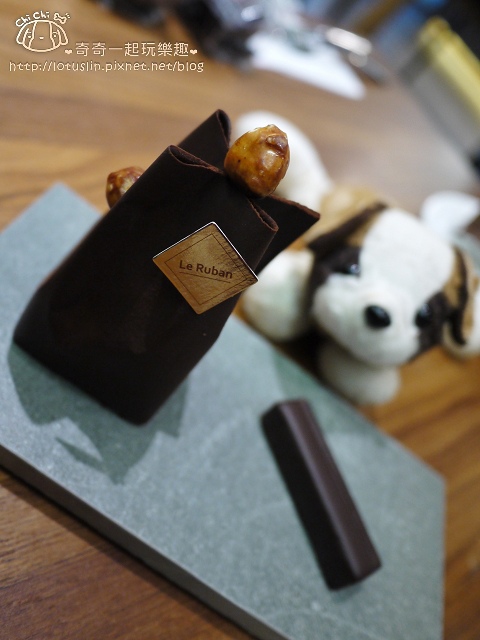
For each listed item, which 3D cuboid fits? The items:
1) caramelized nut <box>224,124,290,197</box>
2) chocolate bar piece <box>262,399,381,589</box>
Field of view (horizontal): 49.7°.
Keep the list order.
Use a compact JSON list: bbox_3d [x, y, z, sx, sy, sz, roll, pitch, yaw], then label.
[{"bbox_3d":[0.004,-0.041,0.132,0.016,0.018,0.016,38,44,-12],"label":"caramelized nut"},{"bbox_3d":[0.031,0.067,0.206,0.016,0.015,0.068,-5,65,-41],"label":"chocolate bar piece"}]

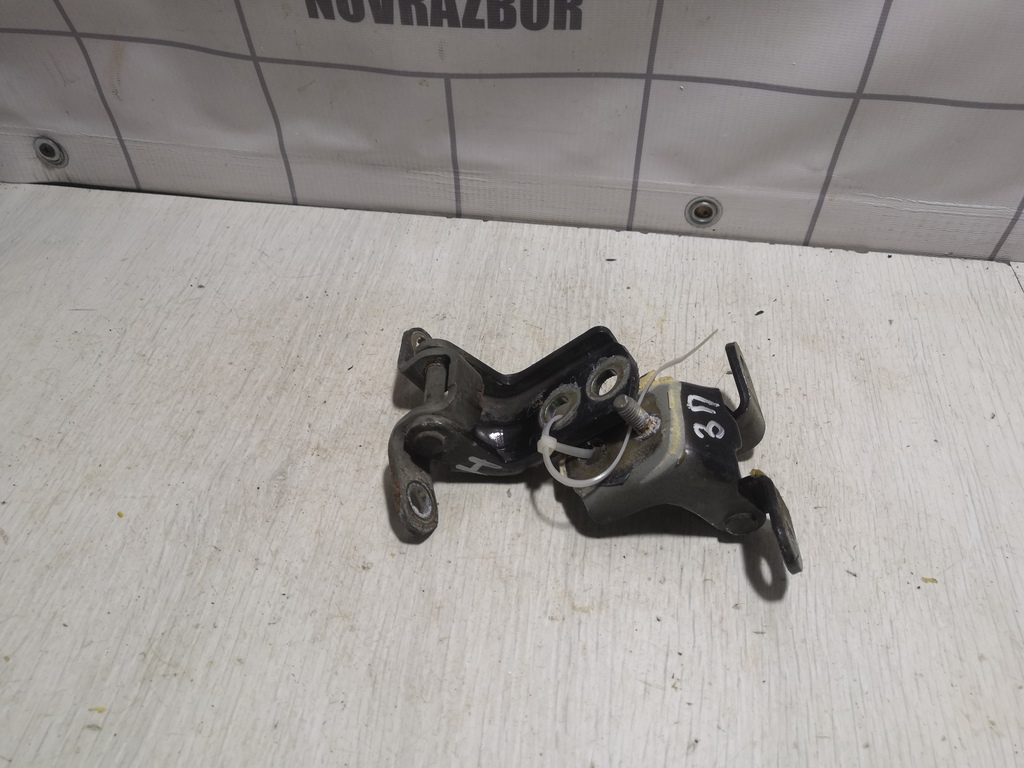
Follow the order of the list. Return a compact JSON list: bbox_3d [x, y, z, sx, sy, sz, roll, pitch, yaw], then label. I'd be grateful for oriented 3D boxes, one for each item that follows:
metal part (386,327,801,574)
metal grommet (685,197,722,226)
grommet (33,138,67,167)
[{"bbox_3d":[0.028,0.018,0.359,0.181,0.060,0.130,4,46,4],"label":"metal part"},{"bbox_3d":[0.118,-0.106,0.495,0.023,0.023,0.006,6,46,5],"label":"metal grommet"},{"bbox_3d":[-0.307,-0.153,0.531,0.023,0.023,0.006,6,46,5],"label":"grommet"}]

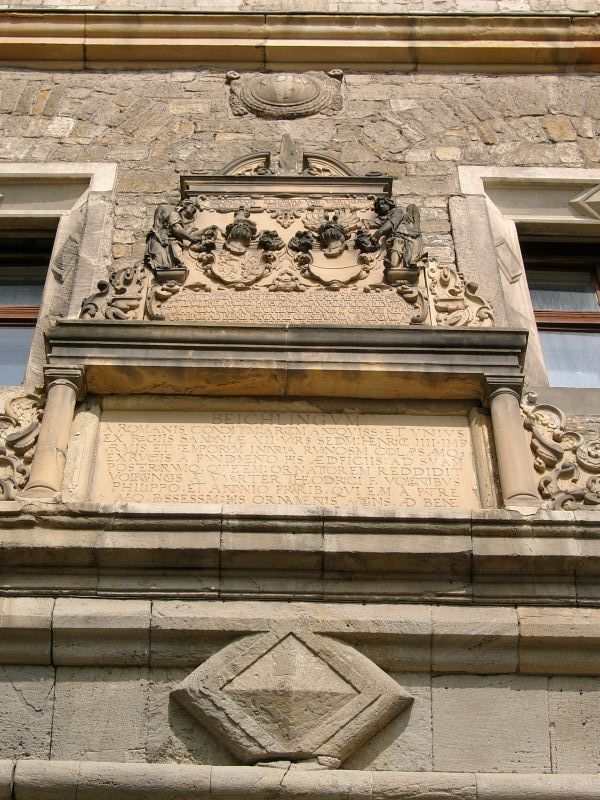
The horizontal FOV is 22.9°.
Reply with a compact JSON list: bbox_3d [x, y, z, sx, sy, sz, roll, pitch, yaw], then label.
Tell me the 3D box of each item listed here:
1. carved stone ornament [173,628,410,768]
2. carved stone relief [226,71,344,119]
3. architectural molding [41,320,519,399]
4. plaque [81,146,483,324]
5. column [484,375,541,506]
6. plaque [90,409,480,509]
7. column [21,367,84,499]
[{"bbox_3d":[-0.031,1.109,5.659,0.922,0.608,0.167,1,-50,-1],"label":"carved stone ornament"},{"bbox_3d":[-0.088,-1.932,9.169,0.734,0.652,0.180,1,-50,-1],"label":"carved stone relief"},{"bbox_3d":[-0.061,-0.161,6.993,2.295,0.243,0.261,1,-50,-1],"label":"architectural molding"},{"bbox_3d":[-0.059,-0.894,7.896,2.061,1.958,0.225,1,-50,-1],"label":"plaque"},{"bbox_3d":[0.936,0.231,6.581,0.191,0.886,0.189,1,-50,-1],"label":"column"},{"bbox_3d":[-0.063,0.279,6.648,1.732,0.725,0.103,1,-50,-1],"label":"plaque"},{"bbox_3d":[-1.090,0.194,6.557,0.191,0.886,0.189,1,-50,-1],"label":"column"}]

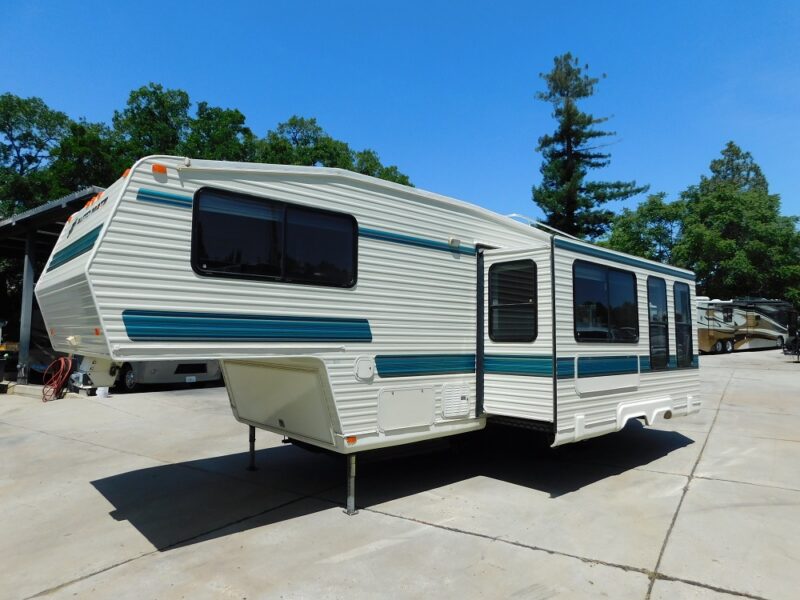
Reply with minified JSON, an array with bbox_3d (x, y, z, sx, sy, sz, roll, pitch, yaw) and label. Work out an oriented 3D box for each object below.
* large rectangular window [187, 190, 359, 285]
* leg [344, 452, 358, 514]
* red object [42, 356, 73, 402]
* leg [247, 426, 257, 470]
[{"bbox_3d":[-1.068,-0.530,4.934,1.699,0.753,0.070,4,-6,-42],"label":"large rectangular window"},{"bbox_3d":[-0.488,1.839,5.356,0.100,0.580,0.100,4,-6,-42],"label":"leg"},{"bbox_3d":[-9.007,2.091,13.977,0.789,1.210,0.400,3,-5,-32],"label":"red object"},{"bbox_3d":[-1.957,1.949,7.061,0.100,0.580,0.100,4,-6,-42],"label":"leg"}]

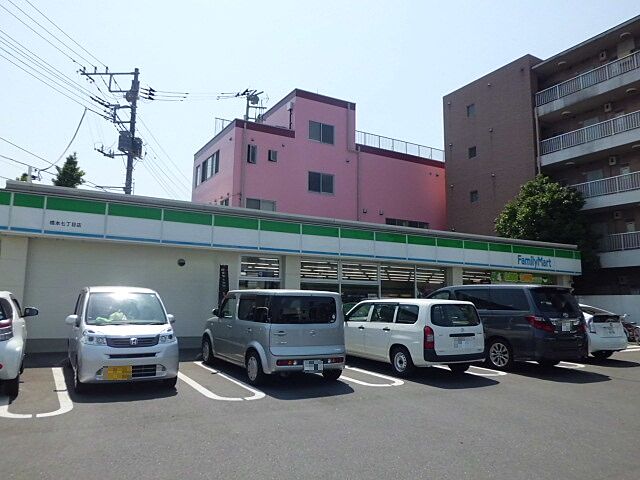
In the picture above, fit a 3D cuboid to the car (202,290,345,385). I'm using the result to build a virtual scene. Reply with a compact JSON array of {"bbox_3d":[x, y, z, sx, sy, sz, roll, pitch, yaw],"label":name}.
[{"bbox_3d":[-1.147,1.840,9.800,1.680,1.640,3.730,5,-8,-31],"label":"car"}]

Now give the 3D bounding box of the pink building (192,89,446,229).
[{"bbox_3d":[-0.016,-1.125,31.528,14.699,13.369,8.050,5,-9,-29],"label":"pink building"}]

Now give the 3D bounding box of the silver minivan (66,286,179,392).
[{"bbox_3d":[-3.559,1.665,8.607,1.500,1.610,3.400,5,-8,-30],"label":"silver minivan"}]

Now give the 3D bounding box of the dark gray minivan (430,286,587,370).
[{"bbox_3d":[4.053,2.126,12.379,1.840,1.890,4.850,5,-8,-30],"label":"dark gray minivan"}]

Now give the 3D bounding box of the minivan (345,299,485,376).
[{"bbox_3d":[1.656,2.087,10.844,1.690,1.510,4.180,5,-8,-31],"label":"minivan"}]

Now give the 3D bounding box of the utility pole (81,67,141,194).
[{"bbox_3d":[-10.880,-2.316,24.344,3.300,13.559,1.000,0,-8,2],"label":"utility pole"}]

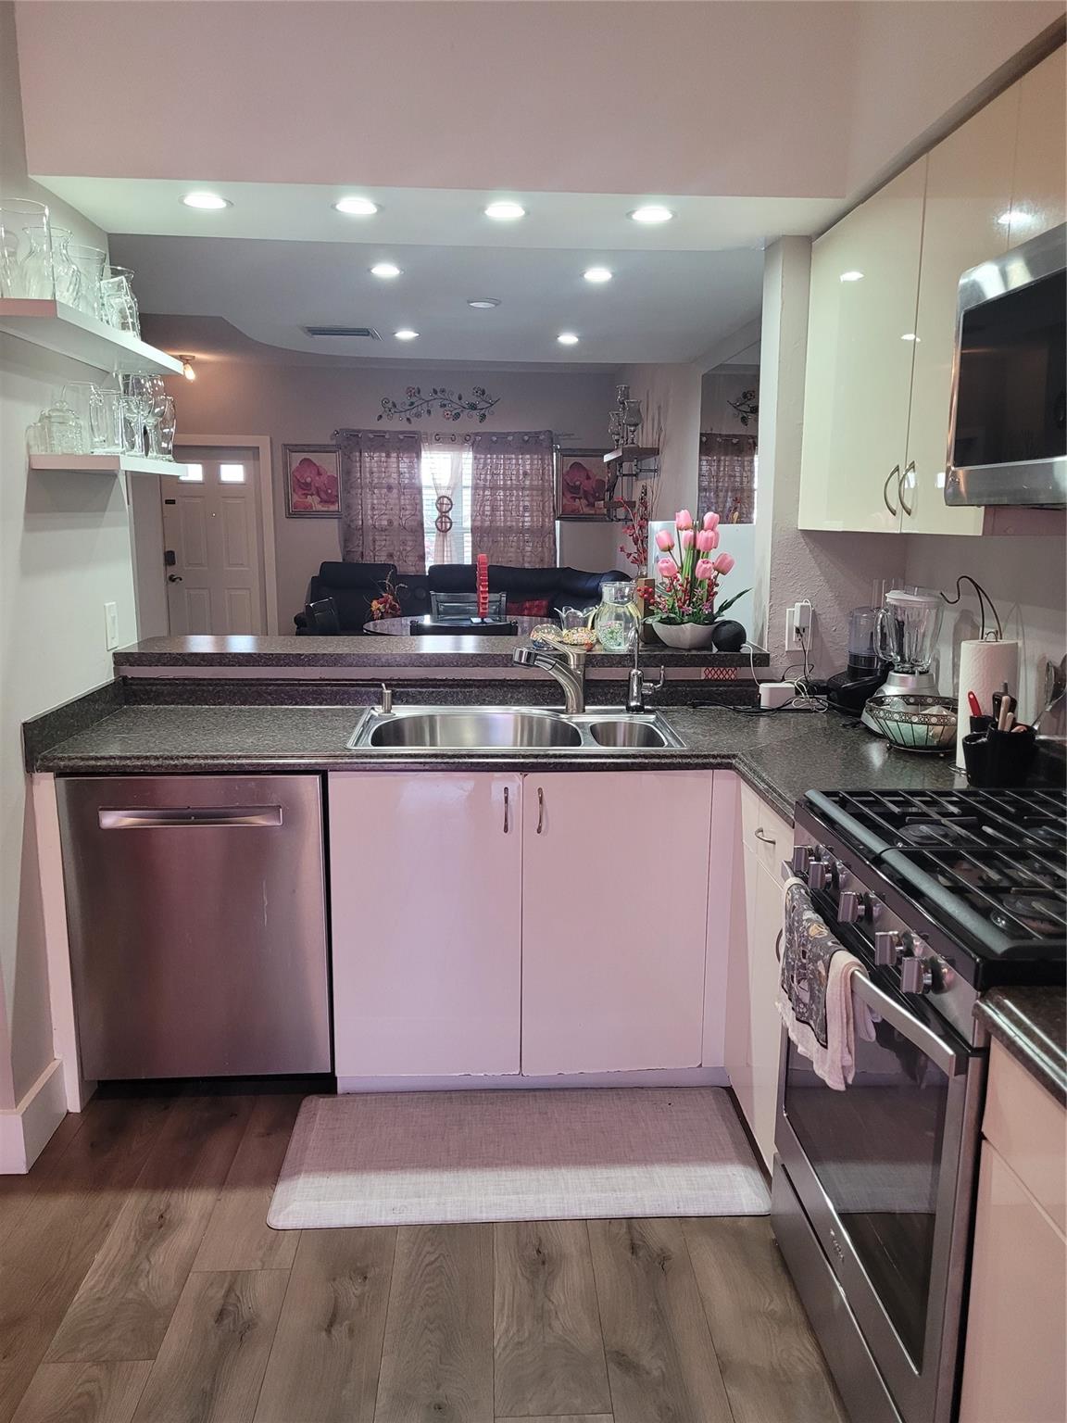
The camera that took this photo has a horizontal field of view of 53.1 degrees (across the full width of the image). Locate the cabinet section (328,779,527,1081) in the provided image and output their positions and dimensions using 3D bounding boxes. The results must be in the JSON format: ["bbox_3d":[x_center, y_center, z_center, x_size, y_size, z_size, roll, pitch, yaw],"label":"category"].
[{"bbox_3d":[-0.267,0.465,2.829,0.450,0.770,0.560,0,11,-3],"label":"cabinet section"}]

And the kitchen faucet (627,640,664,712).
[{"bbox_3d":[0.322,-0.114,3.039,0.115,0.243,0.130,1,11,5],"label":"kitchen faucet"}]

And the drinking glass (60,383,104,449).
[{"bbox_3d":[-1.119,-0.720,2.647,0.112,0.178,0.092,0,11,-3],"label":"drinking glass"}]

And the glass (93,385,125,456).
[{"bbox_3d":[-1.077,-0.731,2.709,0.085,0.176,0.085,0,11,-3],"label":"glass"}]

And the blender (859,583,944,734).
[{"bbox_3d":[0.989,-0.136,2.799,0.200,0.381,0.185,-2,11,-11],"label":"blender"}]

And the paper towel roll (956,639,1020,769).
[{"bbox_3d":[1.003,-0.011,2.373,0.118,0.281,0.118,0,11,0],"label":"paper towel roll"}]

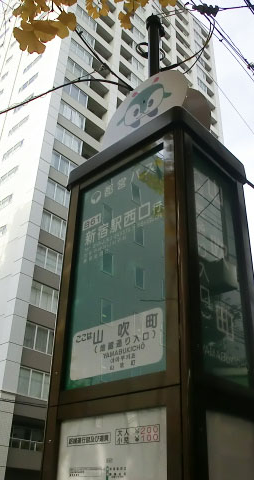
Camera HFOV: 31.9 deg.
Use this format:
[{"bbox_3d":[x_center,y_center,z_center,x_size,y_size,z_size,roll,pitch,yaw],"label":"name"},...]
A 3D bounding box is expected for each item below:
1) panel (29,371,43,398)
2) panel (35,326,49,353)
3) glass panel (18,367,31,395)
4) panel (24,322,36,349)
[{"bbox_3d":[-5.873,9.354,28.769,0.050,1.576,0.925,-25,-40,37],"label":"panel"},{"bbox_3d":[-5.823,6.790,30.246,0.050,1.647,0.915,-25,-40,37],"label":"panel"},{"bbox_3d":[-6.543,8.961,28.187,0.050,1.576,0.834,-25,-40,37],"label":"glass panel"},{"bbox_3d":[-6.510,6.379,29.653,0.050,1.647,0.813,-25,-40,37],"label":"panel"}]

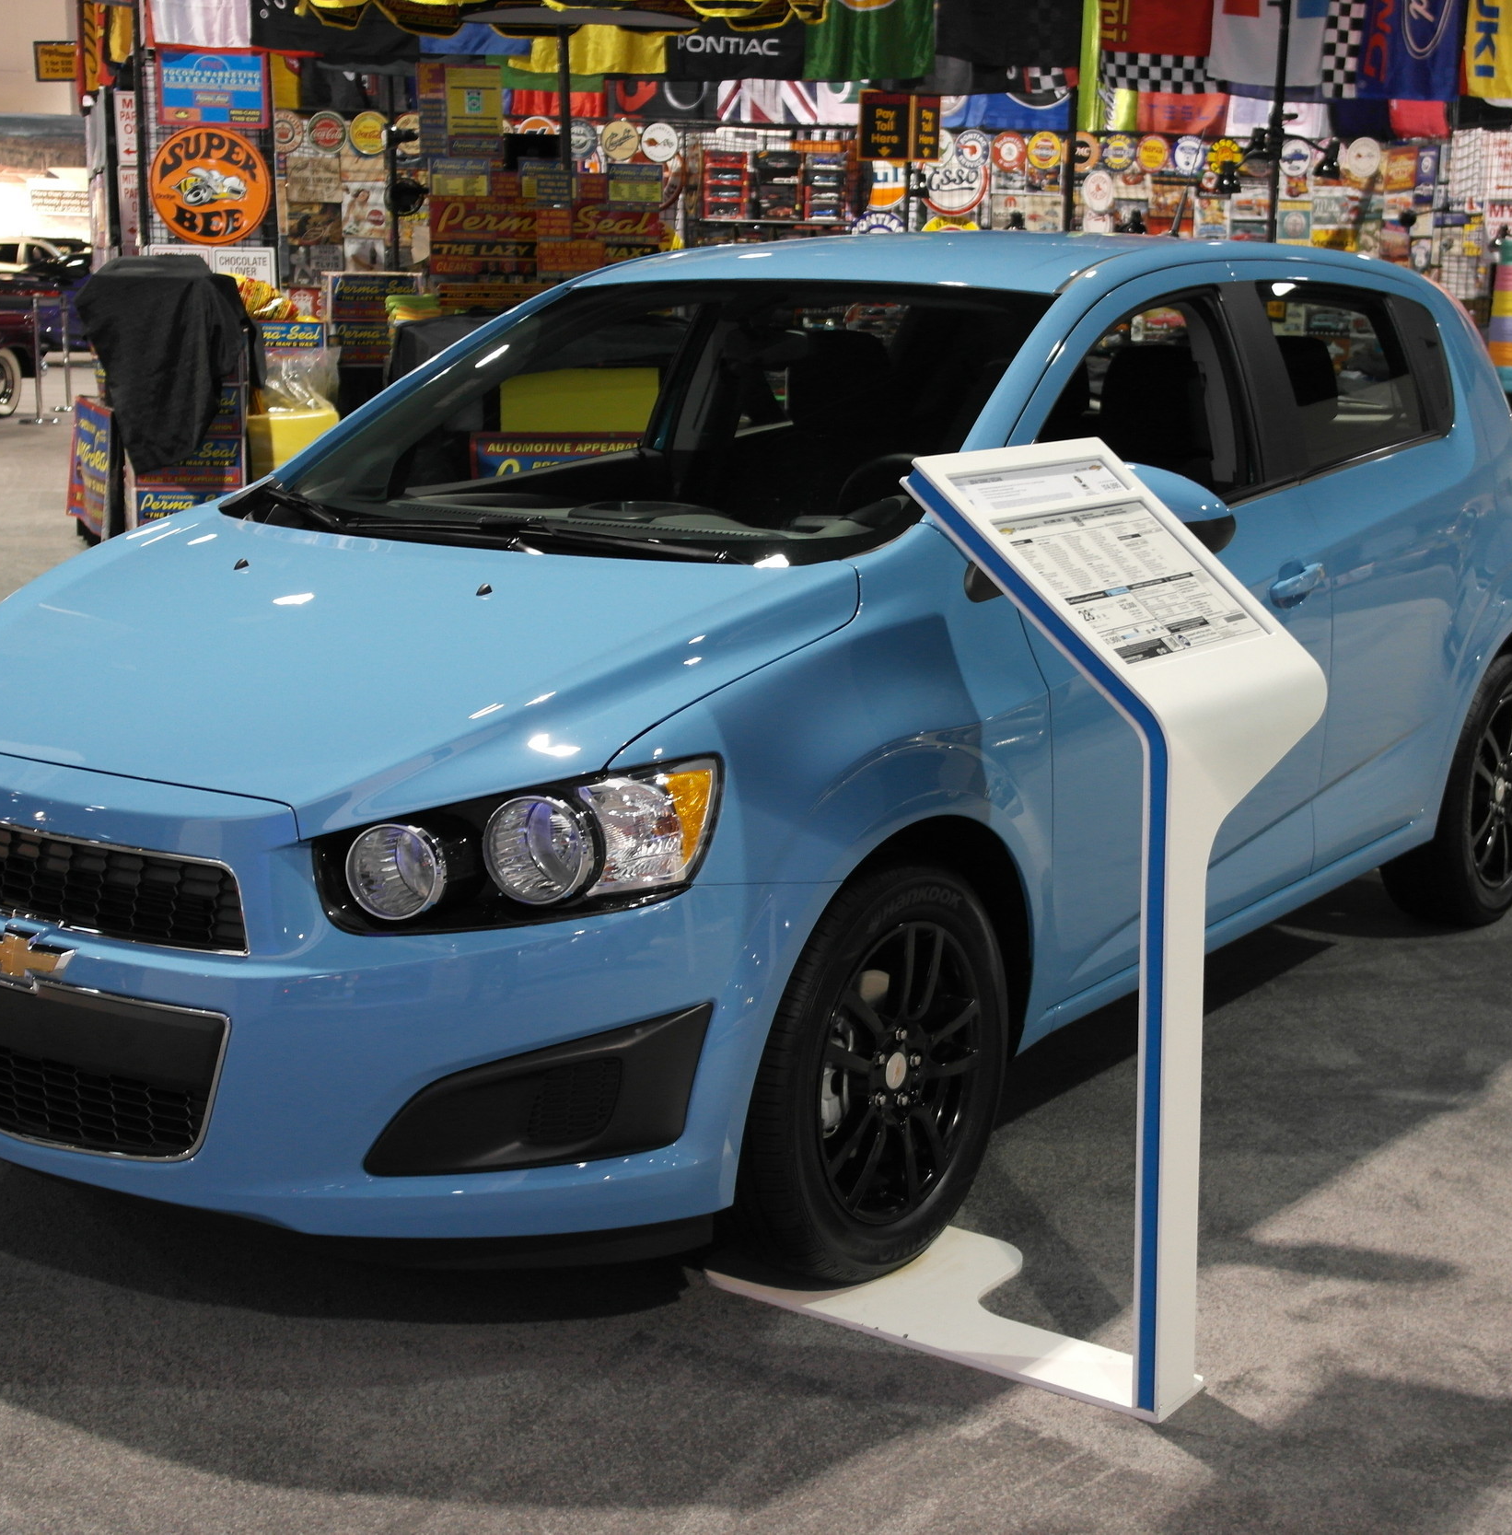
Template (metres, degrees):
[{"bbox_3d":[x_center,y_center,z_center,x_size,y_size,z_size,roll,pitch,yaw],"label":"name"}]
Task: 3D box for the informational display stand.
[{"bbox_3d":[0.341,0.176,3.205,0.730,1.210,0.370,9,14,33],"label":"informational display stand"}]

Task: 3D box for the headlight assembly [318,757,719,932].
[{"bbox_3d":[-0.303,0.093,2.944,0.510,0.210,0.210,-1,12,-5],"label":"headlight assembly"}]

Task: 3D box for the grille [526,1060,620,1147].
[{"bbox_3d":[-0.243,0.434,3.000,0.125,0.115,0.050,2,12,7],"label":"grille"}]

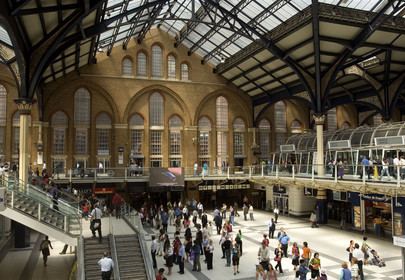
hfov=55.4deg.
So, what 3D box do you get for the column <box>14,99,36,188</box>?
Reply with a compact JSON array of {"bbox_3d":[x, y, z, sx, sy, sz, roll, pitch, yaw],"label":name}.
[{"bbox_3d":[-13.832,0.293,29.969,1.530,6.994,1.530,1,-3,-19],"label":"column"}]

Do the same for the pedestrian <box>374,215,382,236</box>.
[{"bbox_3d":[14.572,7.145,31.986,0.550,1.699,0.380,-3,-4,40],"label":"pedestrian"}]

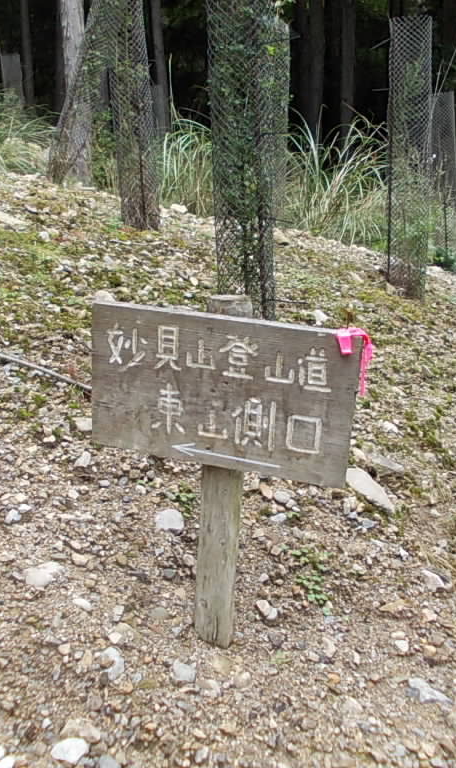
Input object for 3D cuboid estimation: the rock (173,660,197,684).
[{"bbox_3d":[-0.101,0.669,1.920,0.052,0.036,0.045,-1,13,0],"label":"rock"}]

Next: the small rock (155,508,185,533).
[{"bbox_3d":[-0.172,0.404,2.450,0.083,0.055,0.070,-1,13,0],"label":"small rock"}]

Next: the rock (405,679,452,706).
[{"bbox_3d":[0.489,0.750,2.020,0.108,0.040,0.060,-1,13,0],"label":"rock"}]

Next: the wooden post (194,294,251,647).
[{"bbox_3d":[-0.013,0.218,1.938,0.094,0.833,0.094,7,14,20],"label":"wooden post"}]

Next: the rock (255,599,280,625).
[{"bbox_3d":[0.108,0.623,2.260,0.066,0.048,0.060,0,18,3],"label":"rock"}]

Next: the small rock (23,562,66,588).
[{"bbox_3d":[-0.498,0.519,2.246,0.112,0.045,0.080,-5,18,-14],"label":"small rock"}]

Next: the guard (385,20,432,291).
[{"bbox_3d":[1.215,-1.500,5.580,0.260,1.800,0.260,-3,17,0],"label":"guard"}]

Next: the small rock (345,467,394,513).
[{"bbox_3d":[0.488,0.364,2.859,0.100,0.080,0.200,-11,20,-28],"label":"small rock"}]

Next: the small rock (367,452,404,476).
[{"bbox_3d":[0.570,0.292,3.000,0.120,0.055,0.085,-6,14,-20],"label":"small rock"}]

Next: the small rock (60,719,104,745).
[{"bbox_3d":[-0.302,0.722,1.720,0.085,0.038,0.055,-1,13,0],"label":"small rock"}]

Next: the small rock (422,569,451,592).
[{"bbox_3d":[0.630,0.594,2.502,0.078,0.045,0.065,4,18,15],"label":"small rock"}]

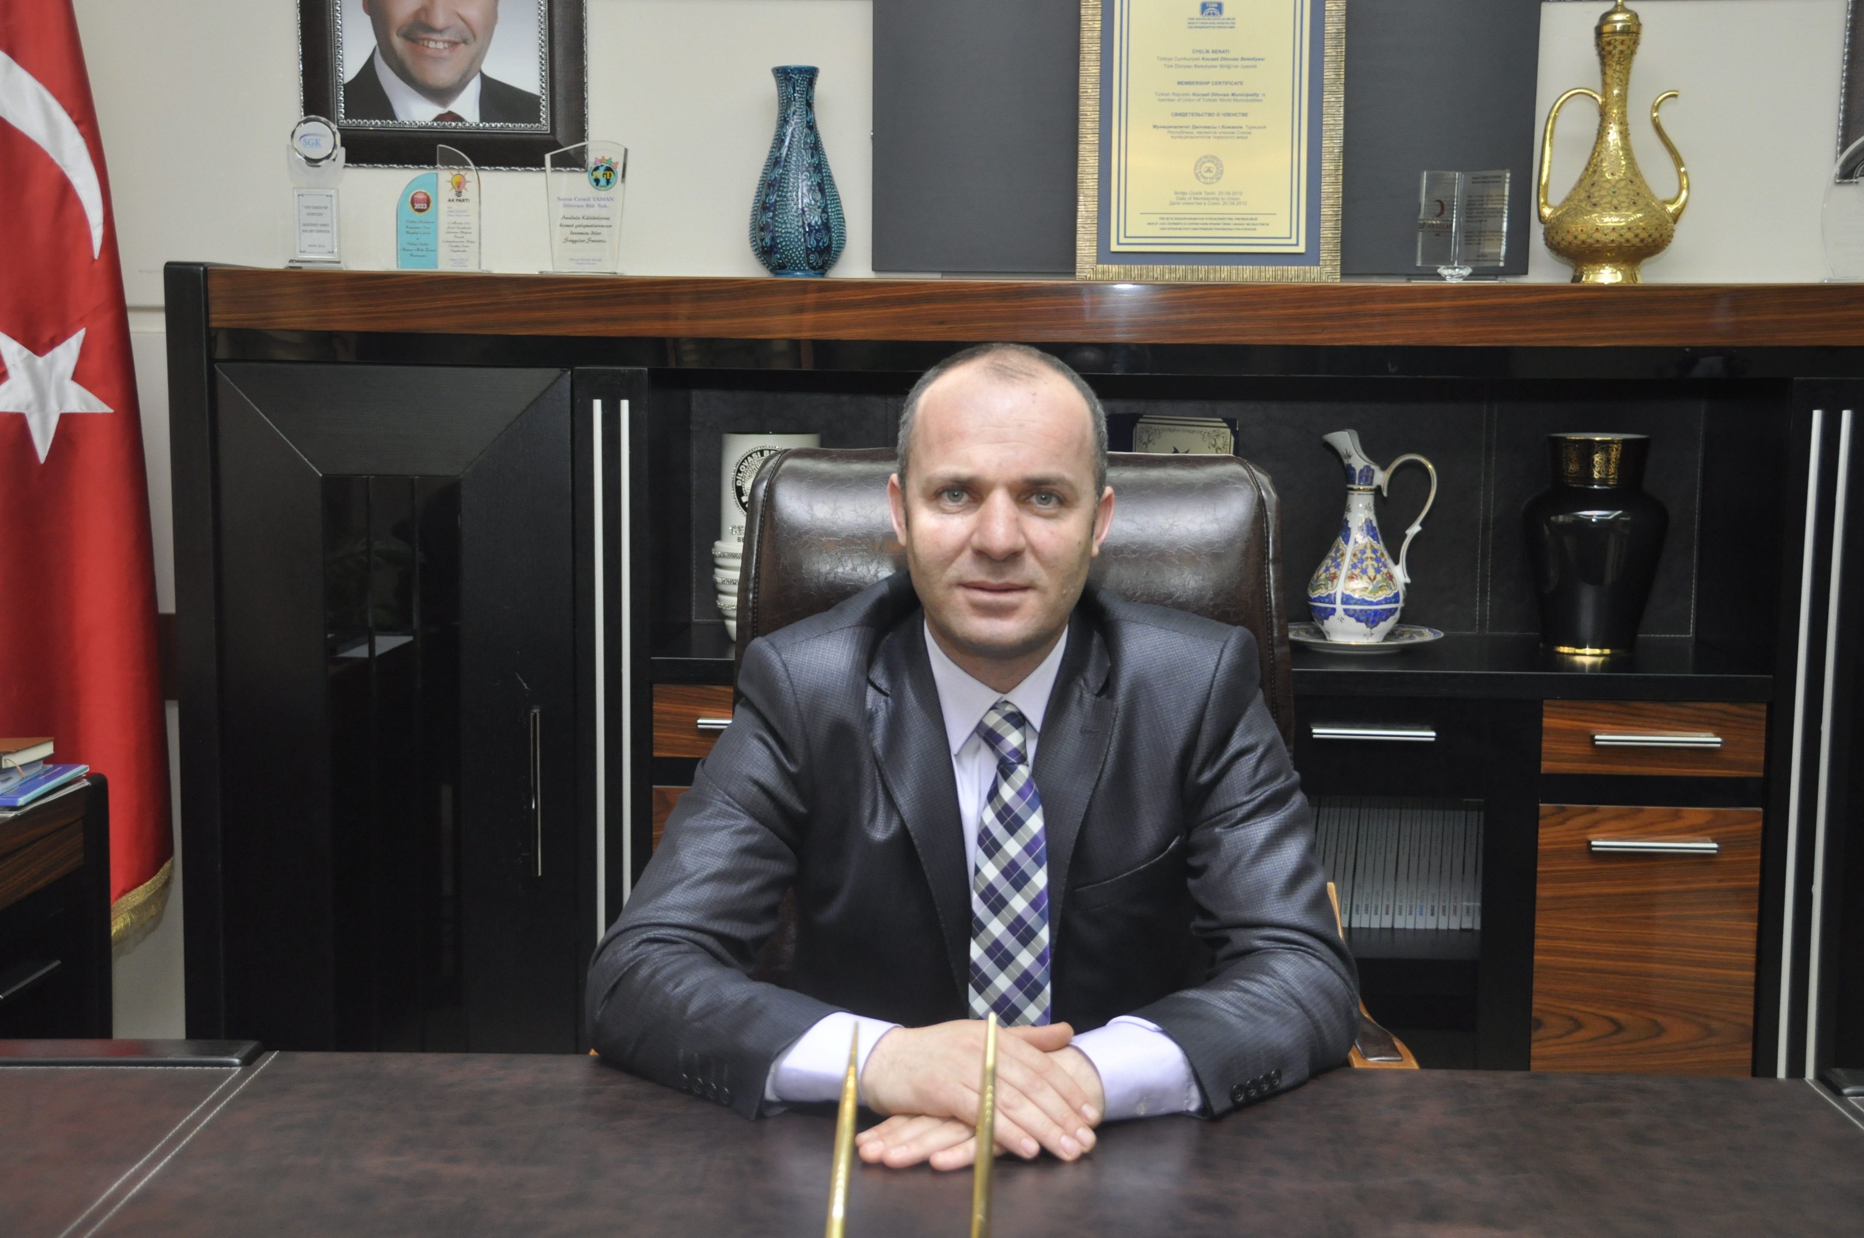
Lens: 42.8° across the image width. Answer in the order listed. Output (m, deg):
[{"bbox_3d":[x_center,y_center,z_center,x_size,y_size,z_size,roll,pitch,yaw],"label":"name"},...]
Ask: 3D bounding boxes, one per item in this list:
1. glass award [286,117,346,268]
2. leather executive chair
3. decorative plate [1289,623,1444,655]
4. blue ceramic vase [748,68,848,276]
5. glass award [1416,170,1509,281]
[{"bbox_3d":[-0.825,-0.570,3.185,0.078,0.201,0.055,1,7,2],"label":"glass award"},{"bbox_3d":[0.057,0.443,1.937,0.660,1.140,0.730,1,7,5],"label":"leather executive chair"},{"bbox_3d":[0.583,0.029,3.273,0.242,0.026,0.242,1,7,2],"label":"decorative plate"},{"bbox_3d":[-0.181,-0.598,3.189,0.129,0.285,0.129,1,7,2],"label":"blue ceramic vase"},{"bbox_3d":[0.699,-0.518,3.138,0.127,0.150,0.060,1,7,2],"label":"glass award"}]

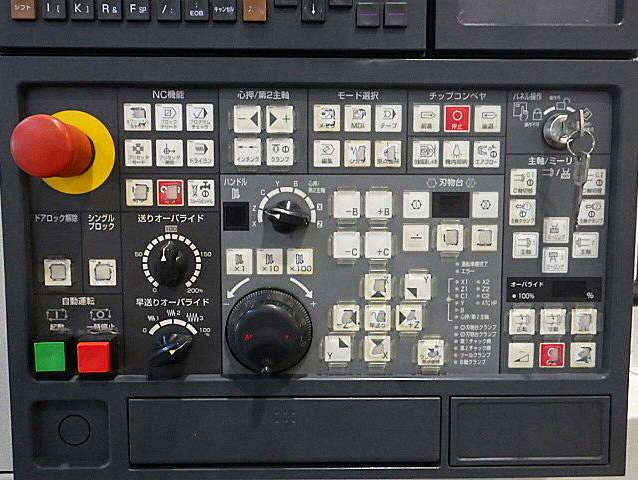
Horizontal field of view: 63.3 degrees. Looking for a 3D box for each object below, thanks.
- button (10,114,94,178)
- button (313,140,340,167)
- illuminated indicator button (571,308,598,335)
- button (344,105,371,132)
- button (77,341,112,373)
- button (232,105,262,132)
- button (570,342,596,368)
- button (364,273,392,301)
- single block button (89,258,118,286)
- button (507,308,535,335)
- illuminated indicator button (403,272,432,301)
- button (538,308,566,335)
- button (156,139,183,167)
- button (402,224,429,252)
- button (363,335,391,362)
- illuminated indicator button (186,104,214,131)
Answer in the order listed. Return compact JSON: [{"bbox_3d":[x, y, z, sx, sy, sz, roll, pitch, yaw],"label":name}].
[{"bbox_3d":[-0.176,-0.061,0.348,0.041,0.041,0.048,0,4,-1],"label":"button"},{"bbox_3d":[0.006,-0.063,0.378,0.019,0.019,0.006,0,3,-1],"label":"button"},{"bbox_3d":[0.190,0.058,0.375,0.018,0.018,0.007,0,4,-1],"label":"illuminated indicator button"},{"bbox_3d":[0.028,-0.088,0.377,0.019,0.019,0.006,0,3,-1],"label":"button"},{"bbox_3d":[-0.161,0.083,0.375,0.022,0.021,0.011,0,3,-1],"label":"button"},{"bbox_3d":[-0.050,-0.085,0.368,0.019,0.019,0.009,0,4,-1],"label":"button"},{"bbox_3d":[0.196,0.085,0.387,0.019,0.019,0.007,0,4,-1],"label":"button"},{"bbox_3d":[0.044,0.035,0.385,0.019,0.019,0.007,0,4,-1],"label":"button"},{"bbox_3d":[-0.157,0.024,0.379,0.019,0.019,0.006,0,3,-1],"label":"single block button"},{"bbox_3d":[0.150,0.060,0.385,0.019,0.019,0.007,0,4,-1],"label":"button"},{"bbox_3d":[0.073,0.035,0.386,0.019,0.019,0.007,0,4,-1],"label":"illuminated indicator button"},{"bbox_3d":[0.175,0.061,0.389,0.019,0.019,0.006,0,3,-1],"label":"button"},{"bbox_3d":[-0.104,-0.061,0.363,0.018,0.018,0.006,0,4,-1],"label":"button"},{"bbox_3d":[0.070,-0.001,0.378,0.019,0.019,0.007,0,4,-1],"label":"button"},{"bbox_3d":[0.044,0.081,0.389,0.019,0.019,0.007,0,4,-1],"label":"button"},{"bbox_3d":[-0.084,-0.086,0.369,0.019,0.019,0.007,0,4,-1],"label":"illuminated indicator button"}]

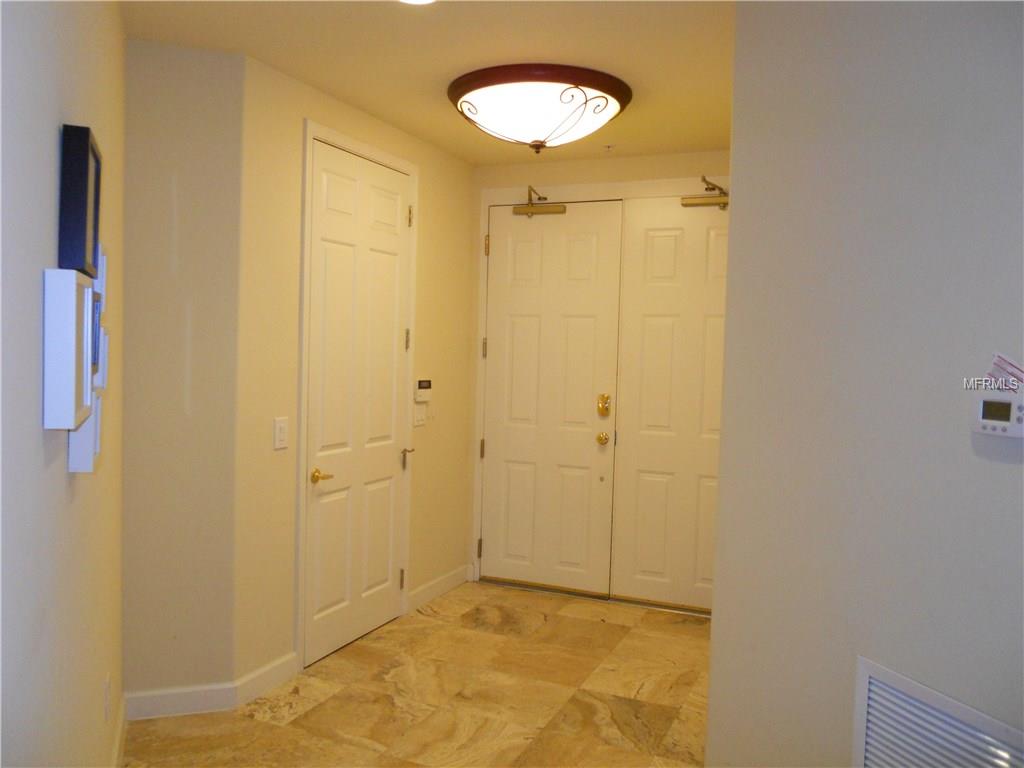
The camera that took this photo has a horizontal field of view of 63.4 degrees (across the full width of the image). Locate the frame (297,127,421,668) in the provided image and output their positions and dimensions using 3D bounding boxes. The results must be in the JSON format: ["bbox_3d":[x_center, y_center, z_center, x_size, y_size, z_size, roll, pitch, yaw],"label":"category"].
[{"bbox_3d":[-0.795,0.060,4.215,0.120,2.522,0.979,3,3,23],"label":"frame"}]

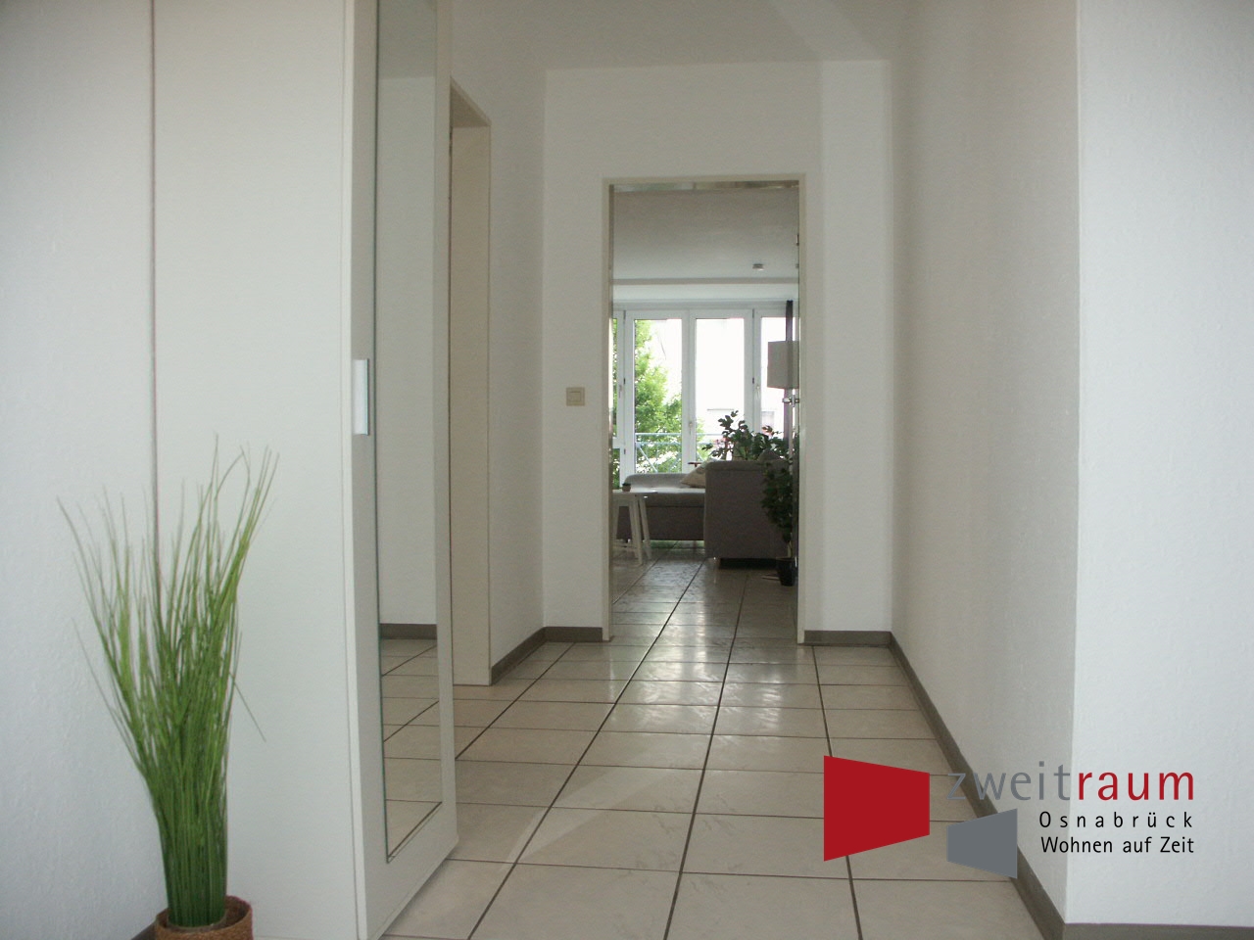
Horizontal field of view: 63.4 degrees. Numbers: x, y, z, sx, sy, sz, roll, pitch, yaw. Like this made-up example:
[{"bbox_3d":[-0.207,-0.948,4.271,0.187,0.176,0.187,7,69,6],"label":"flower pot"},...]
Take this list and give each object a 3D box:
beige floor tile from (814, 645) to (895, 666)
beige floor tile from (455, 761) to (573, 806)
[{"bbox_3d":[0.906,0.750,4.050,0.309,0.010,0.335,0,1,8],"label":"beige floor tile"},{"bbox_3d":[-0.320,0.792,2.559,0.333,0.010,0.328,0,1,8],"label":"beige floor tile"}]

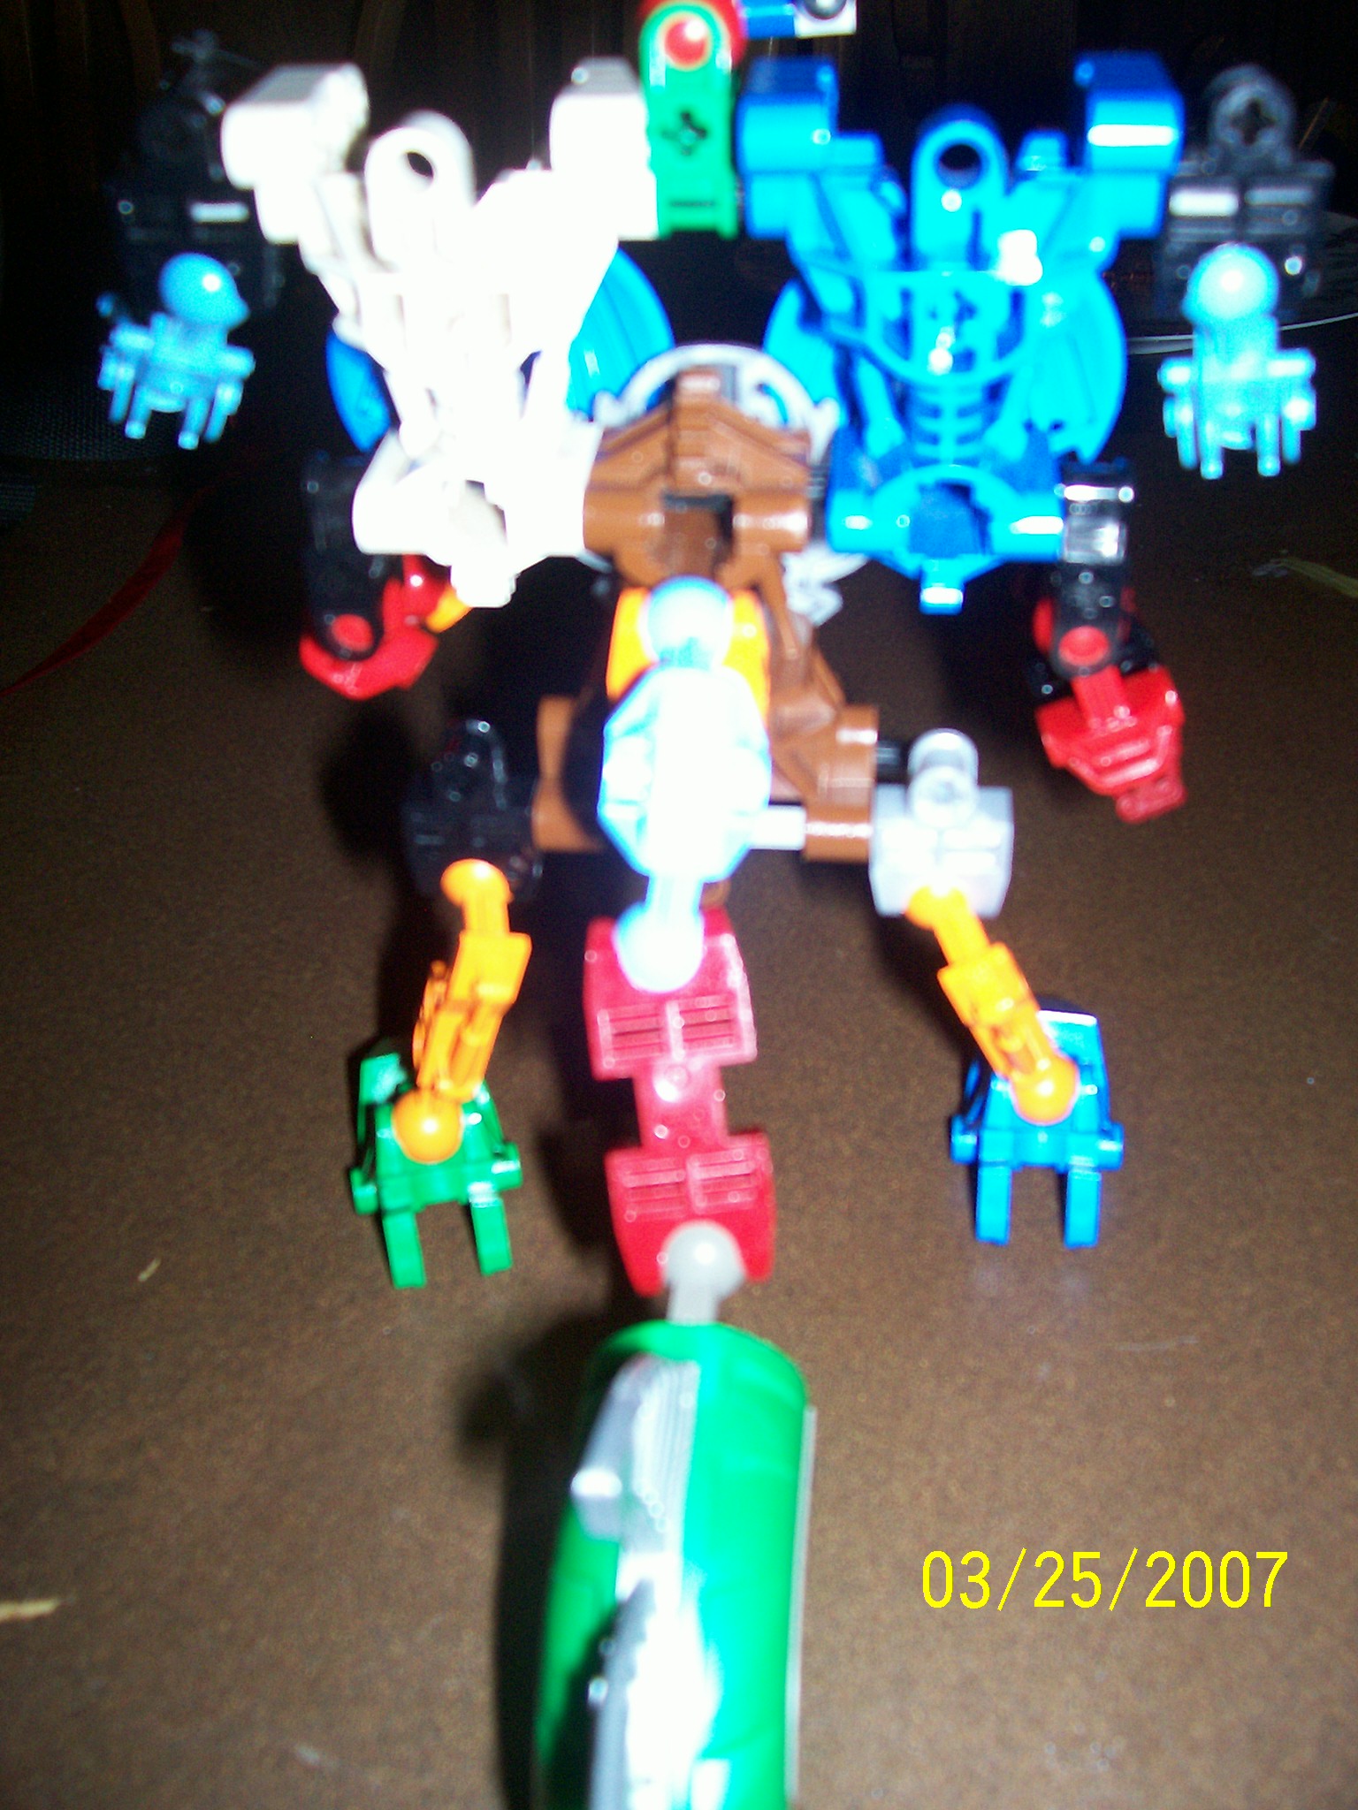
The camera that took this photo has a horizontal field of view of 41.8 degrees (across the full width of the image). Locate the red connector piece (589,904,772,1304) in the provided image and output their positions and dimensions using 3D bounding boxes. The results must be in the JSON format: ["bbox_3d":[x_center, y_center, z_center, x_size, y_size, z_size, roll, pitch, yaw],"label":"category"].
[{"bbox_3d":[0.000,0.024,0.223,0.021,0.046,0.014,-3,5,0],"label":"red connector piece"}]

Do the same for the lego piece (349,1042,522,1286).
[{"bbox_3d":[-0.036,0.037,0.257,0.025,0.015,0.035,-7,37,-8],"label":"lego piece"}]

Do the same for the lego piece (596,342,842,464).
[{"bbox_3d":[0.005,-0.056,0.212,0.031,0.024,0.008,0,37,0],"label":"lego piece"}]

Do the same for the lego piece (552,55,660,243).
[{"bbox_3d":[-0.007,-0.071,0.168,0.009,0.013,0.013,4,37,7],"label":"lego piece"}]

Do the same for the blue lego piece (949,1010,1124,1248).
[{"bbox_3d":[0.053,0.032,0.264,0.025,0.015,0.035,5,37,8],"label":"blue lego piece"}]

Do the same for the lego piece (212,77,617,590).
[{"bbox_3d":[-0.023,-0.057,0.180,0.036,0.049,0.020,4,37,7],"label":"lego piece"}]

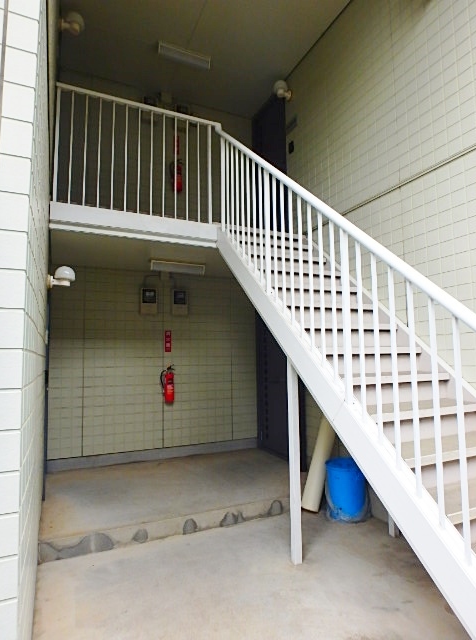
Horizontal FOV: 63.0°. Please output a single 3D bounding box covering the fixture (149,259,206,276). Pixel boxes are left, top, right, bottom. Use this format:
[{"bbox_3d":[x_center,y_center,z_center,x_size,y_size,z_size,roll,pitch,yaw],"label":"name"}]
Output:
[{"bbox_3d":[-0.695,-0.609,4.523,0.634,0.080,0.080,2,-6,-25],"label":"fixture"}]

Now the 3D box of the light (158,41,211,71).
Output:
[{"bbox_3d":[-0.611,-3.037,4.469,0.600,0.080,0.080,2,-6,-25],"label":"light"}]

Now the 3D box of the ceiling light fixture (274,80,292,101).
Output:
[{"bbox_3d":[0.565,-2.889,4.885,0.230,0.200,0.175,2,-6,-24],"label":"ceiling light fixture"}]

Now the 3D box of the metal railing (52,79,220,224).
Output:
[{"bbox_3d":[-0.899,-1.545,3.730,1.554,1.097,0.050,2,-6,-25],"label":"metal railing"}]

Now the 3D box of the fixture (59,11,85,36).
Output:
[{"bbox_3d":[-1.560,-2.783,3.649,0.205,0.205,0.170,2,-6,-25],"label":"fixture"}]

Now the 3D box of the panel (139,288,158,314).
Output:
[{"bbox_3d":[-1.095,-0.228,4.795,0.180,0.300,0.140,2,-6,-25],"label":"panel"}]

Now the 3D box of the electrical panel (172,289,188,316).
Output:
[{"bbox_3d":[-0.735,-0.219,4.965,0.180,0.300,0.140,2,-6,-25],"label":"electrical panel"}]

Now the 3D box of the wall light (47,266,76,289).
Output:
[{"bbox_3d":[-1.546,-0.371,3.411,0.205,0.205,0.170,2,-6,-25],"label":"wall light"}]

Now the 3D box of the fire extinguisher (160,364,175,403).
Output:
[{"bbox_3d":[-0.861,0.793,4.774,0.178,0.487,0.150,2,-6,-25],"label":"fire extinguisher"}]

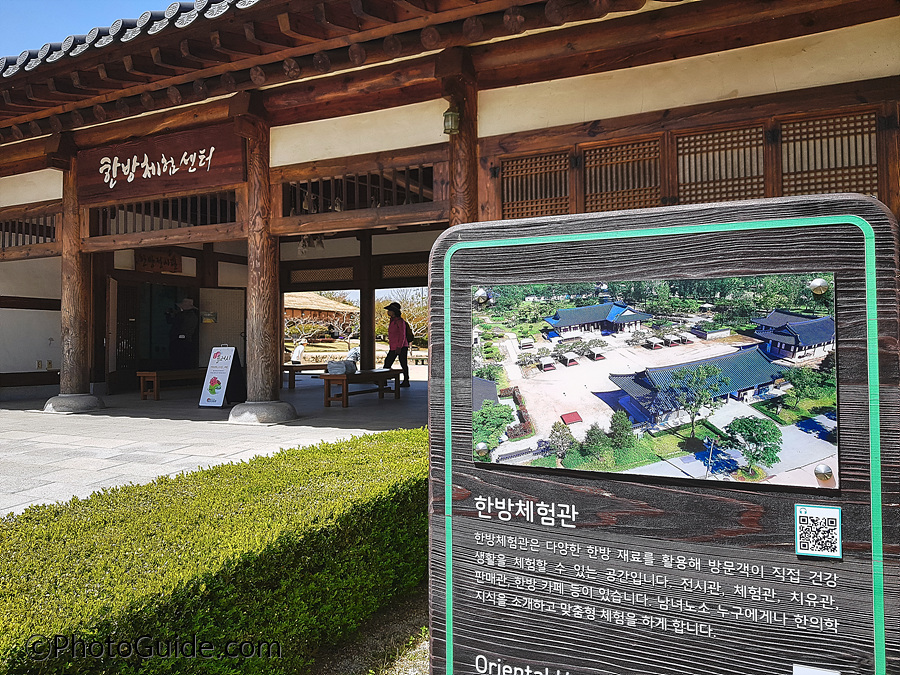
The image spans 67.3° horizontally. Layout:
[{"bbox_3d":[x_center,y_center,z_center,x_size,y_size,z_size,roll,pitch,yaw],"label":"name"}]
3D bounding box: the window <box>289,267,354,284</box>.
[{"bbox_3d":[-2.858,-1.373,15.005,1.724,0.281,0.060,0,0,25],"label":"window"}]

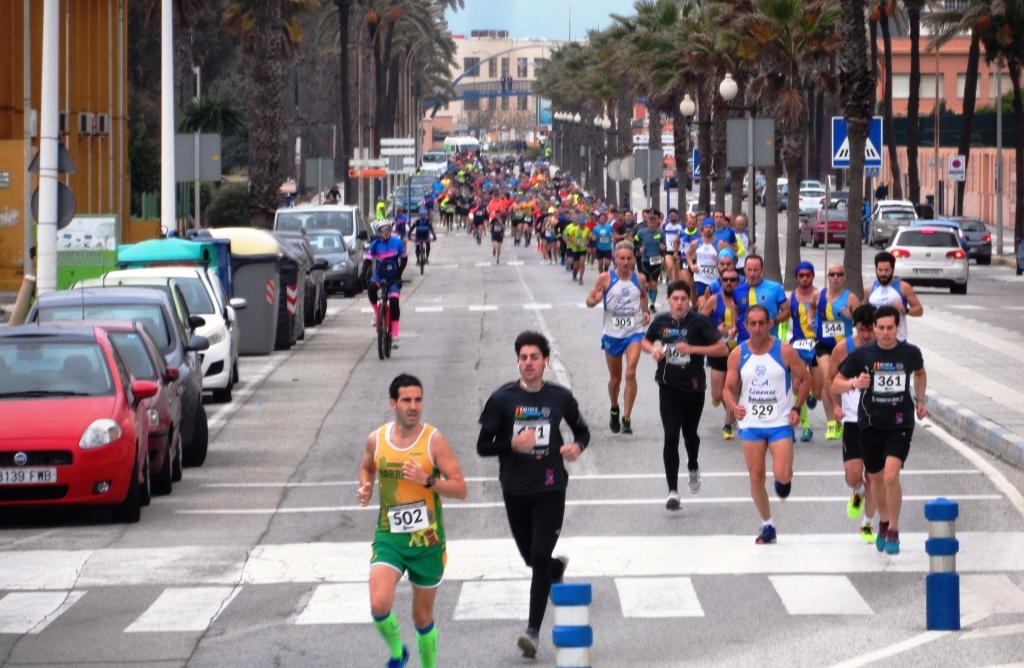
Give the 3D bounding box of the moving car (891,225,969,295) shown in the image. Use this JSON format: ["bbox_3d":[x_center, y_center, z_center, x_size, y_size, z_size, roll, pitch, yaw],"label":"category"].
[{"bbox_3d":[9.159,-1.615,199.300,1.790,1.480,4.200,0,1,0],"label":"moving car"}]

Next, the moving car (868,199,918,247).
[{"bbox_3d":[13.619,-3.871,320.000,1.770,1.640,4.300,0,1,0],"label":"moving car"}]

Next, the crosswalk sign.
[{"bbox_3d":[6.187,-3.422,162.000,0.900,0.900,0.050,0,1,0],"label":"crosswalk sign"}]

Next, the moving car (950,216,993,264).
[{"bbox_3d":[13.259,-2.749,269.200,1.800,1.440,4.400,0,1,0],"label":"moving car"}]

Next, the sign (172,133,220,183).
[{"bbox_3d":[-5.946,-3.329,171.000,0.900,0.900,0.060,0,1,0],"label":"sign"}]

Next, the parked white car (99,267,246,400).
[{"bbox_3d":[-4.056,-0.006,102.700,1.790,1.490,4.150,0,1,-2],"label":"parked white car"}]

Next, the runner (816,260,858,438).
[{"bbox_3d":[3.146,0.178,88.300,0.530,1.720,0.700,0,1,0],"label":"runner"}]

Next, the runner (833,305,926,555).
[{"bbox_3d":[2.592,0.680,63.800,0.660,1.735,0.700,0,1,0],"label":"runner"}]

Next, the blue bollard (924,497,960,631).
[{"bbox_3d":[2.459,1.316,51.700,0.195,0.750,0.195,0,1,0],"label":"blue bollard"}]

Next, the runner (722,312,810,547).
[{"bbox_3d":[1.739,0.613,61.600,0.570,1.640,0.750,0,1,0],"label":"runner"}]

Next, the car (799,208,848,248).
[{"bbox_3d":[11.763,-3.893,334.000,1.700,1.410,4.100,0,1,-8],"label":"car"}]

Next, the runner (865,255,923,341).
[{"bbox_3d":[3.554,0.113,85.000,0.570,1.750,0.680,0,1,0],"label":"runner"}]

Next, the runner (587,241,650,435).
[{"bbox_3d":[1.015,0.033,86.300,0.610,1.830,0.700,0,1,0],"label":"runner"}]

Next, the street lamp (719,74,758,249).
[{"bbox_3d":[5.367,-3.842,214.000,0.900,4.650,0.420,0,1,0],"label":"street lamp"}]

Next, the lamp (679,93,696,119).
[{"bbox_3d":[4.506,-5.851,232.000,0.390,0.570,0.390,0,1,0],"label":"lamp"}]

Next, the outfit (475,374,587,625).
[{"bbox_3d":[0.111,0.894,46.900,0.580,1.300,0.650,0,1,0],"label":"outfit"}]

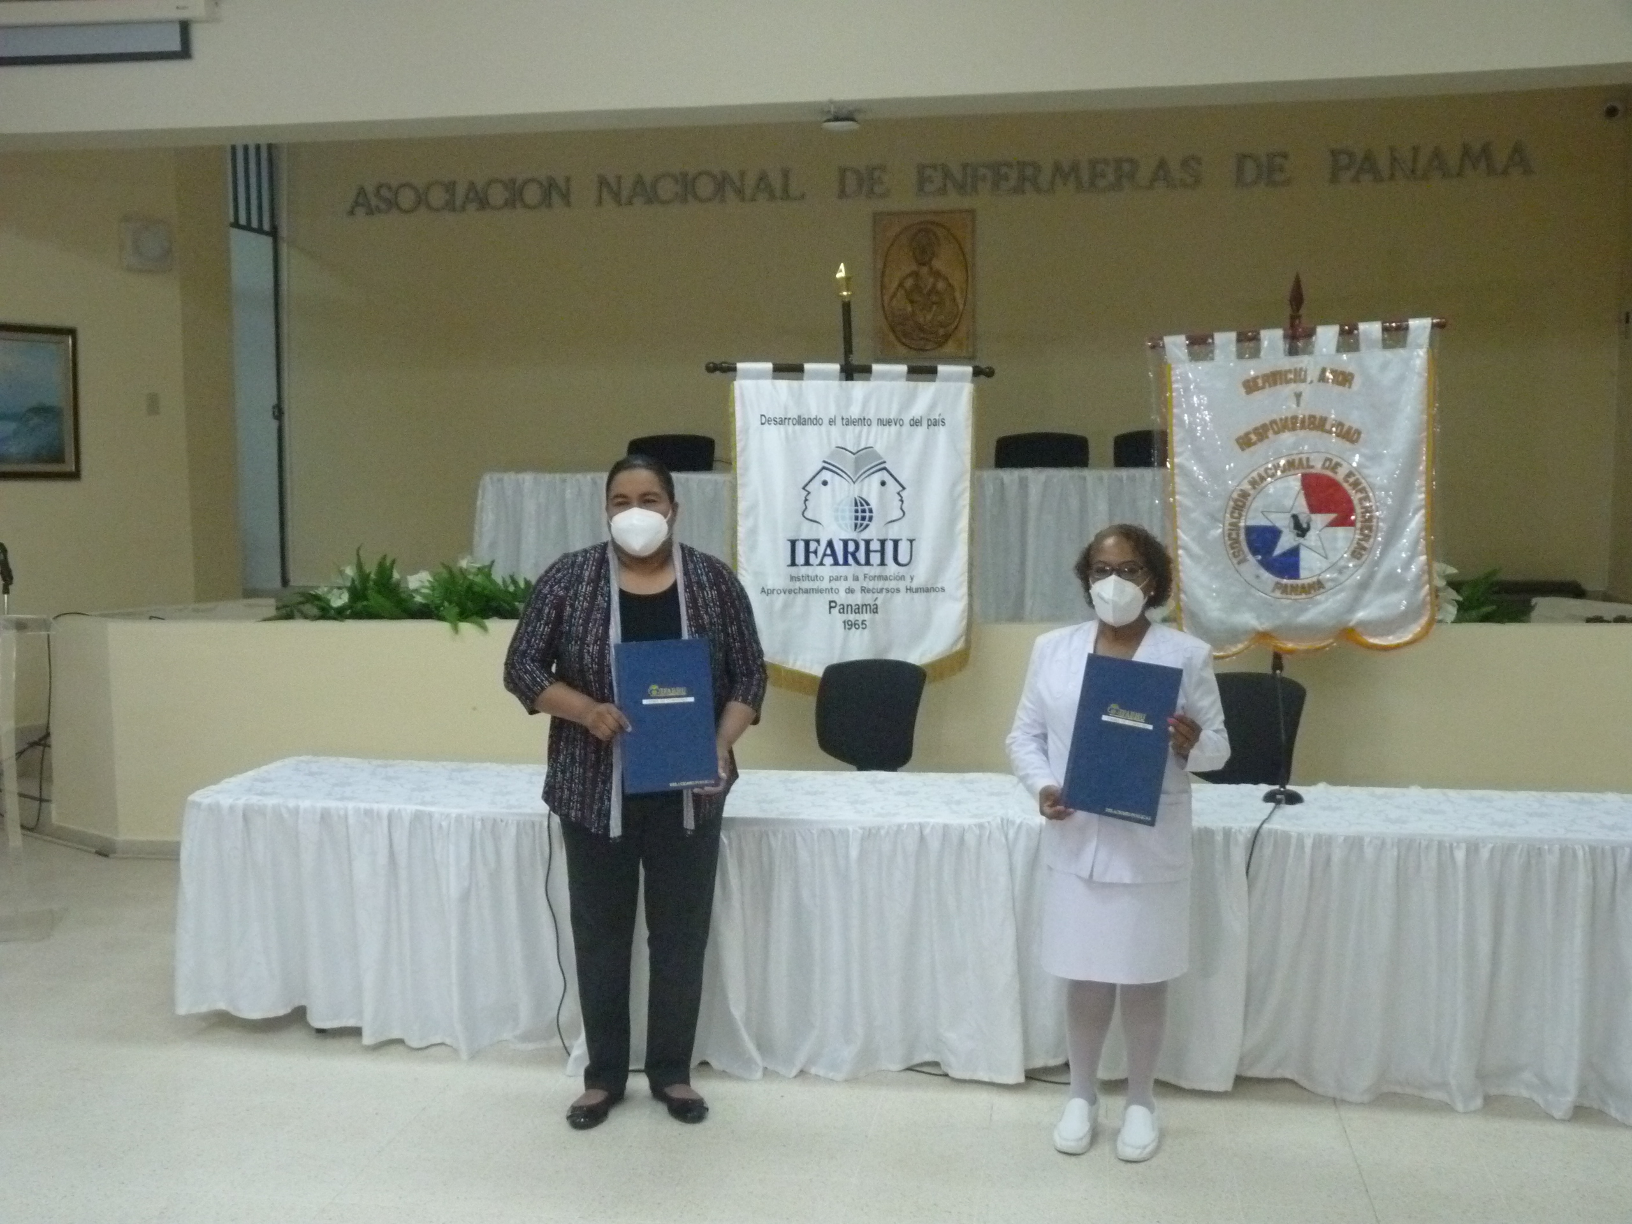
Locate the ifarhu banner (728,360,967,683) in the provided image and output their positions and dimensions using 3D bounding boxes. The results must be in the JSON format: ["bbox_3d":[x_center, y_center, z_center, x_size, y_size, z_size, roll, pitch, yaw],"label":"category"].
[{"bbox_3d":[0.136,-0.327,6.880,0.890,1.180,0.070,0,5,2],"label":"ifarhu banner"}]

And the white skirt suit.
[{"bbox_3d":[0.735,0.462,4.484,0.520,0.870,0.340,1,6,15],"label":"white skirt suit"}]

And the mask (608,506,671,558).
[{"bbox_3d":[-0.435,-0.198,4.531,0.150,0.130,0.100,-1,5,-5],"label":"mask"}]

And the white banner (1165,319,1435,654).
[{"bbox_3d":[1.734,-0.441,6.589,0.940,1.180,0.070,1,5,10],"label":"white banner"}]

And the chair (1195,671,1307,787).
[{"bbox_3d":[1.409,0.676,6.111,0.580,0.930,0.580,2,6,25],"label":"chair"}]

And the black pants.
[{"bbox_3d":[-0.453,0.798,4.746,0.410,0.880,0.290,-1,5,-4],"label":"black pants"}]

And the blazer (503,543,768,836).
[{"bbox_3d":[-0.454,0.194,4.629,0.640,0.730,0.350,-1,5,-4],"label":"blazer"}]

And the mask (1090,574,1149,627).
[{"bbox_3d":[0.719,-0.026,4.367,0.140,0.130,0.100,1,6,14],"label":"mask"}]

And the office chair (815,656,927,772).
[{"bbox_3d":[0.162,0.658,6.390,0.580,0.950,0.580,2,6,22],"label":"office chair"}]

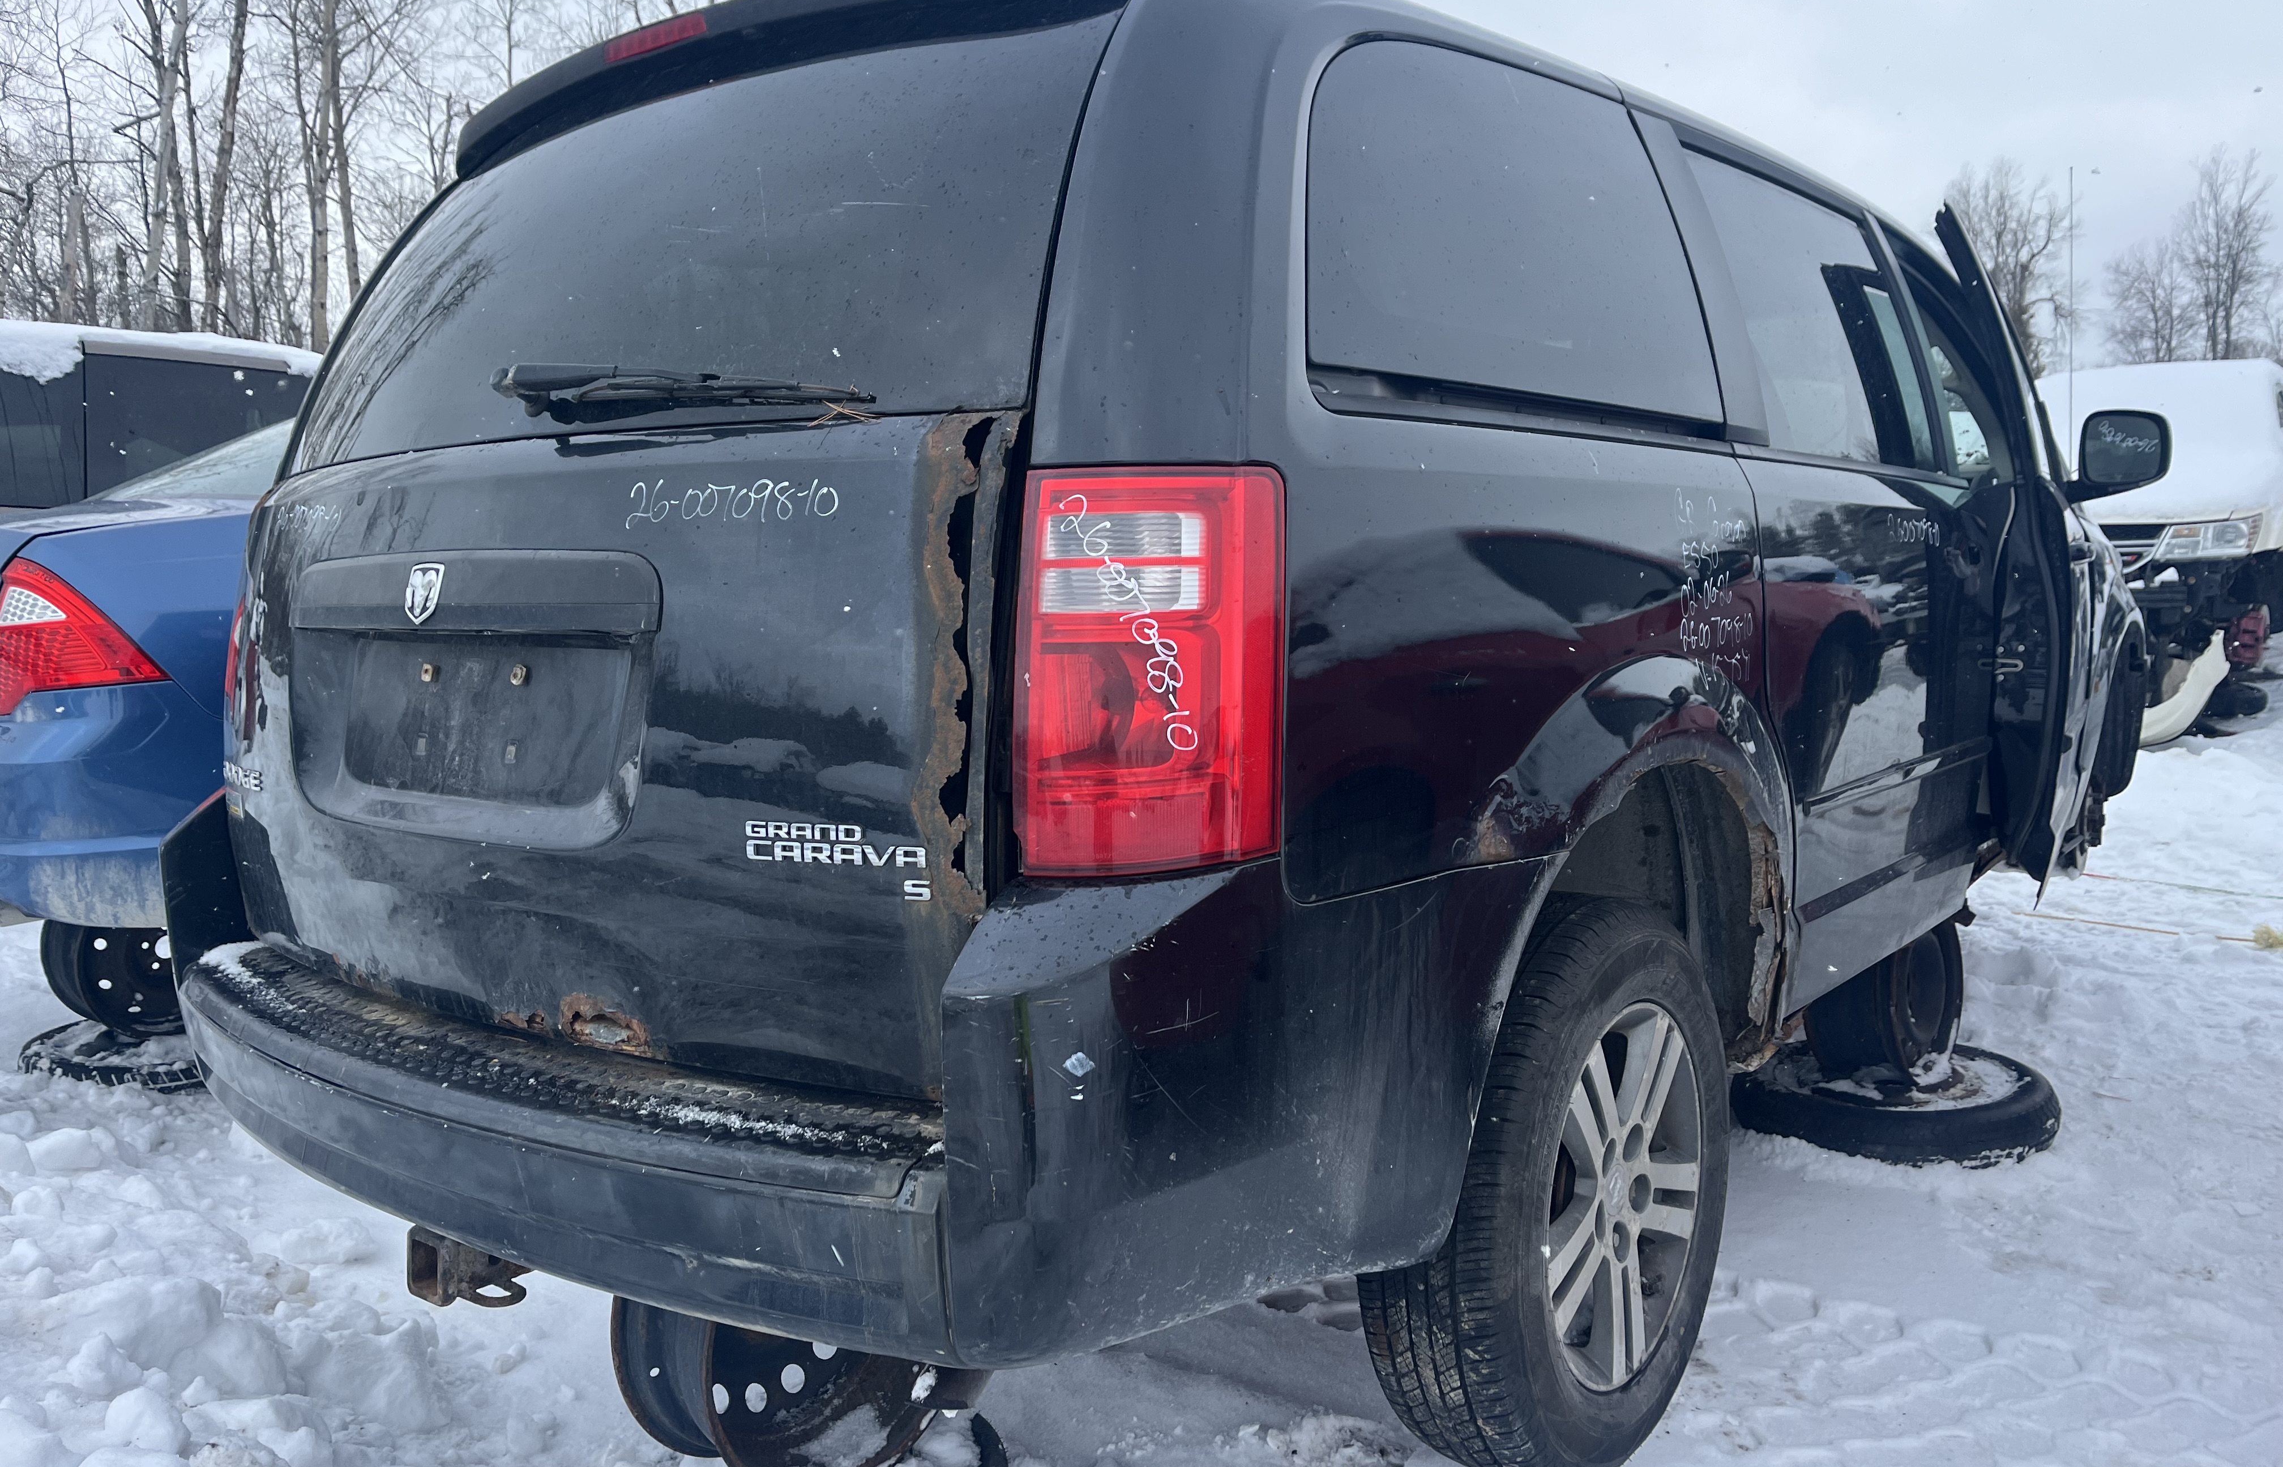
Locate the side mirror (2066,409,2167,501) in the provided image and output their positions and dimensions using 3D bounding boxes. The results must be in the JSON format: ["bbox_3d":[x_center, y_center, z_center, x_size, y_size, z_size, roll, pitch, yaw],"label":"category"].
[{"bbox_3d":[2.173,-0.614,3.805,0.215,0.205,0.140,3,6,34],"label":"side mirror"}]

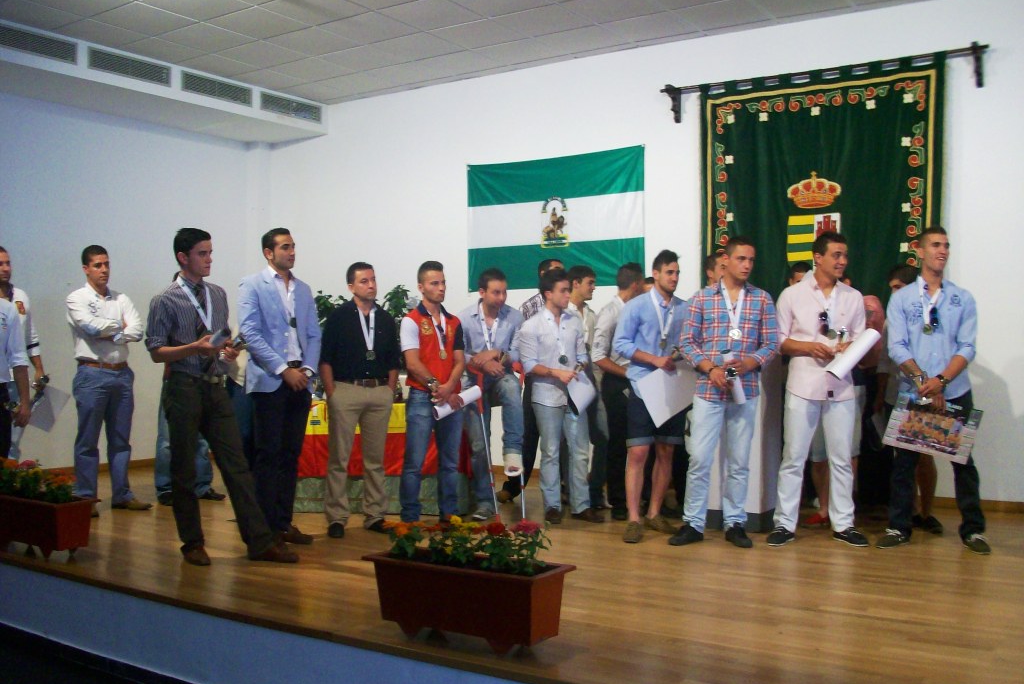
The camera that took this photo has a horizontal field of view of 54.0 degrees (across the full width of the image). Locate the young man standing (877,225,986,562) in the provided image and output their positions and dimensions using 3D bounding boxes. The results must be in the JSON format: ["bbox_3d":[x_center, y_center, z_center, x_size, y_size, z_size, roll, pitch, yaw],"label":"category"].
[{"bbox_3d":[2.425,0.263,5.800,0.620,1.840,0.430,0,0,15],"label":"young man standing"}]

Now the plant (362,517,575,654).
[{"bbox_3d":[-0.175,0.935,3.950,0.820,0.500,0.330,0,0,33],"label":"plant"}]

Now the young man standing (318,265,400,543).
[{"bbox_3d":[-0.960,0.345,6.330,0.530,1.690,0.360,0,0,-22],"label":"young man standing"}]

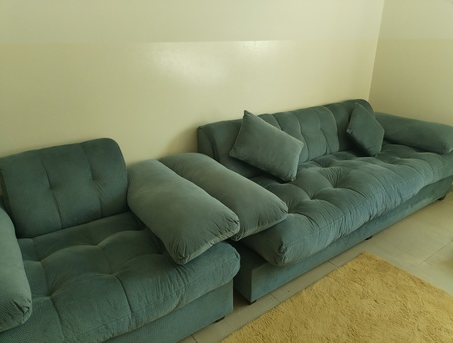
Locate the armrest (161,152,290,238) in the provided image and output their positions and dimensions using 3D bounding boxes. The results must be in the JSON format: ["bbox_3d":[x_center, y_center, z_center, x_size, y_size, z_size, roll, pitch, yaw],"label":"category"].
[{"bbox_3d":[-0.043,0.111,2.160,0.394,0.211,0.854,-15,28,-34],"label":"armrest"}]

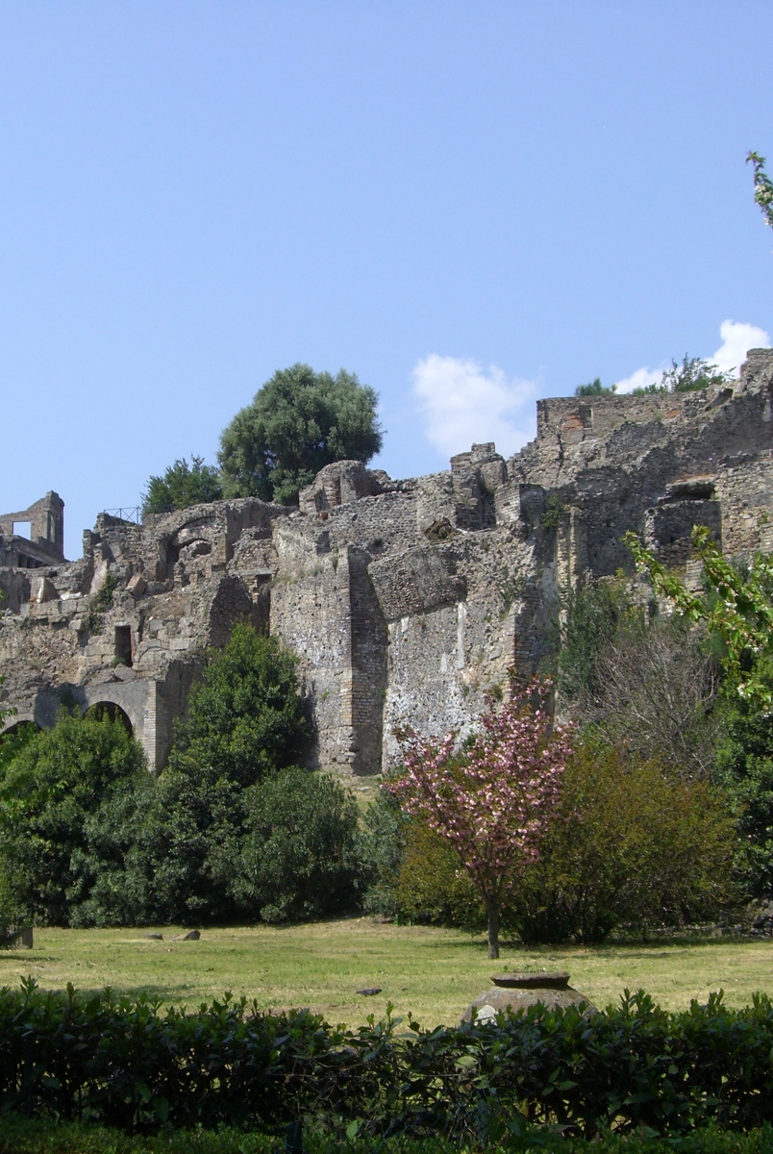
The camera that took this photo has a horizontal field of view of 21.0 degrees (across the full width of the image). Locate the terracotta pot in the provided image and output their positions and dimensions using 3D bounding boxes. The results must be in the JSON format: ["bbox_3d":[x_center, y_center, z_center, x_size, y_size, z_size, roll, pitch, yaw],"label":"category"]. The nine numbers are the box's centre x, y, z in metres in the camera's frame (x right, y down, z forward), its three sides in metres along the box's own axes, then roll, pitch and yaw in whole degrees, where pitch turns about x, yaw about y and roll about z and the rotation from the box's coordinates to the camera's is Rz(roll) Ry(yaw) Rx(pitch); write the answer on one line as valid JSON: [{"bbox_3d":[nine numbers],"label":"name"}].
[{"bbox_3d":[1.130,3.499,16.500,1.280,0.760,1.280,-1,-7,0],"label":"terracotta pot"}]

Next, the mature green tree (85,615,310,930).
[{"bbox_3d":[-4.244,4.685,49.500,5.160,7.120,4.800,-1,-7,0],"label":"mature green tree"}]

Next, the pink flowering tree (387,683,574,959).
[{"bbox_3d":[1.455,3.683,32.000,2.890,4.330,2.800,-1,-7,0],"label":"pink flowering tree"}]

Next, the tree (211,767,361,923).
[{"bbox_3d":[-2.269,6.109,47.500,3.470,3.550,3.400,-1,-7,0],"label":"tree"}]

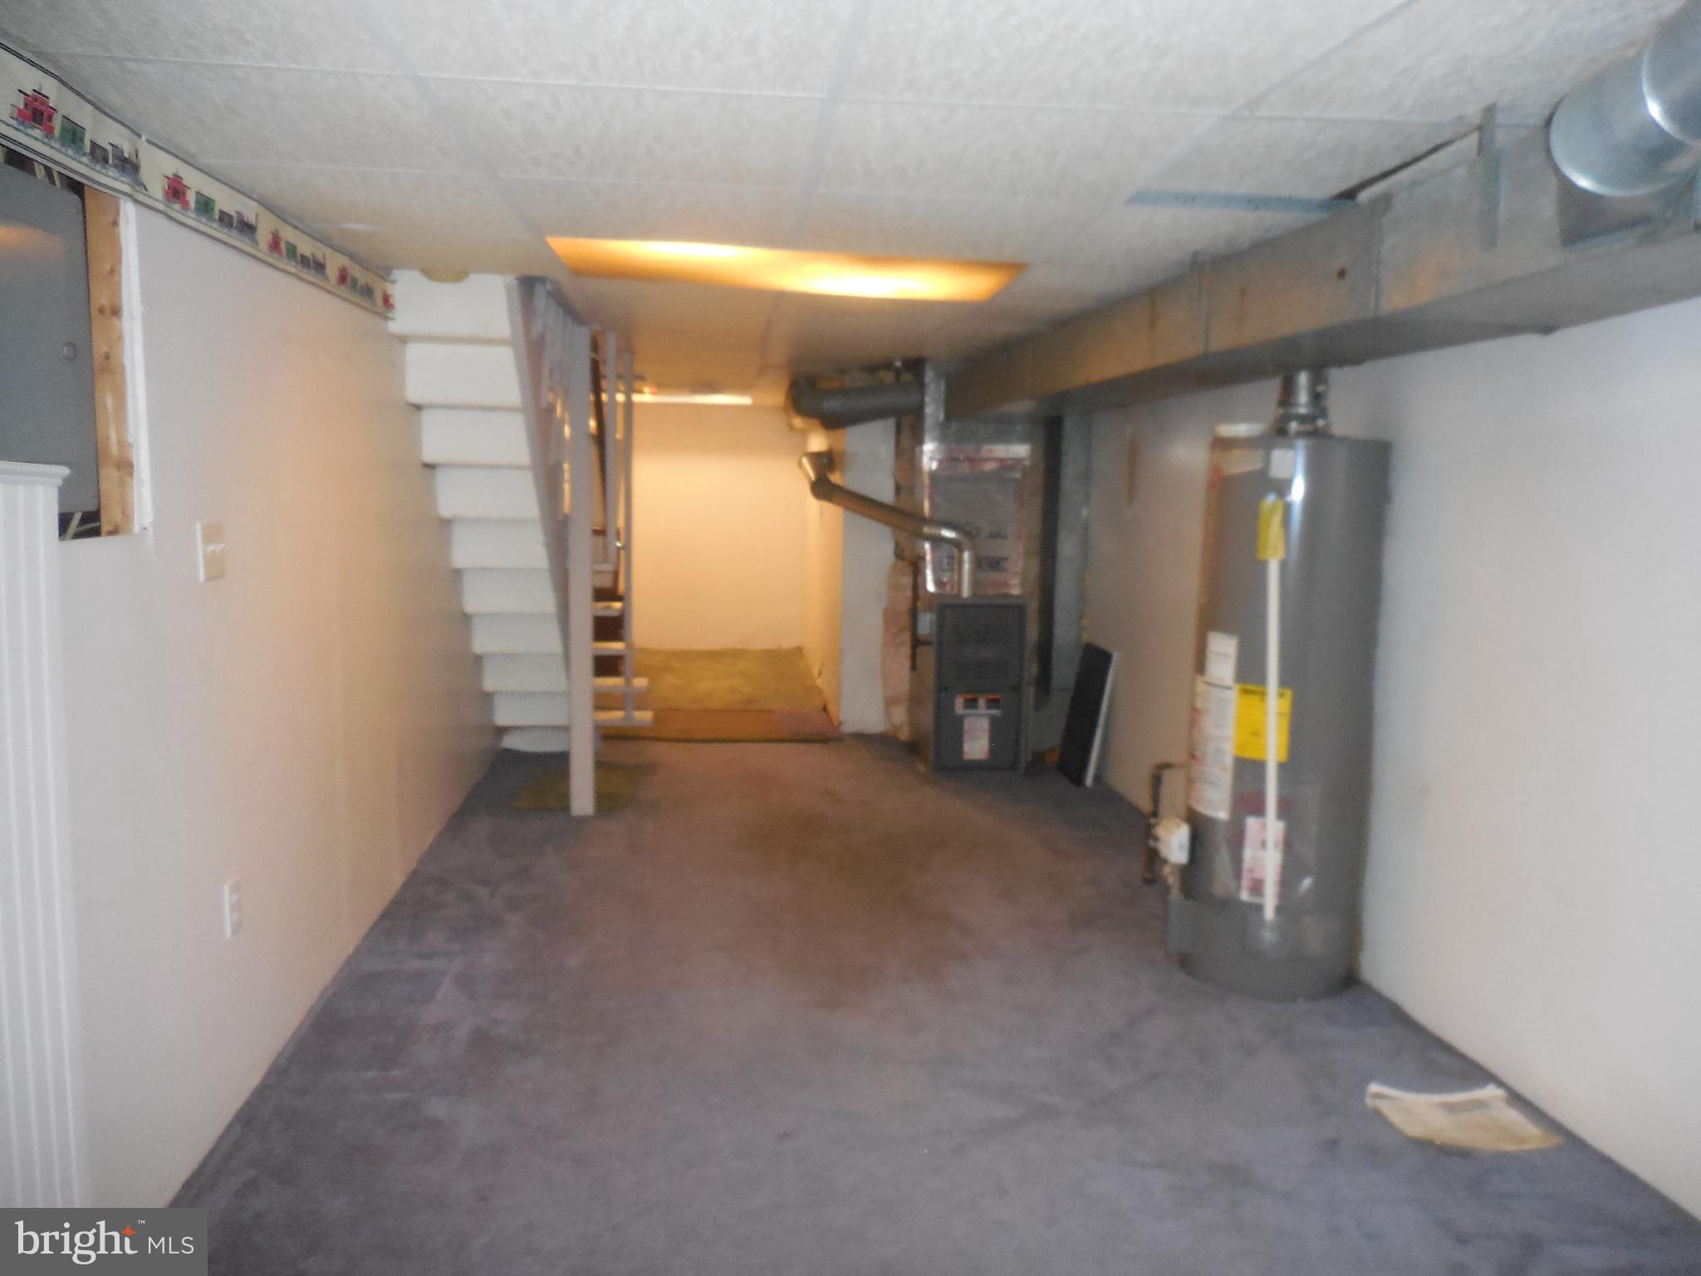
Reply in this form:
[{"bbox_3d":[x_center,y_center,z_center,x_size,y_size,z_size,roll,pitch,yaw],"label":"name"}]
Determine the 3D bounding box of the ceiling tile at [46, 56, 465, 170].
[{"bbox_3d":[-0.921,-0.861,2.032,0.560,0.025,0.600,0,7,-6],"label":"ceiling tile"}]

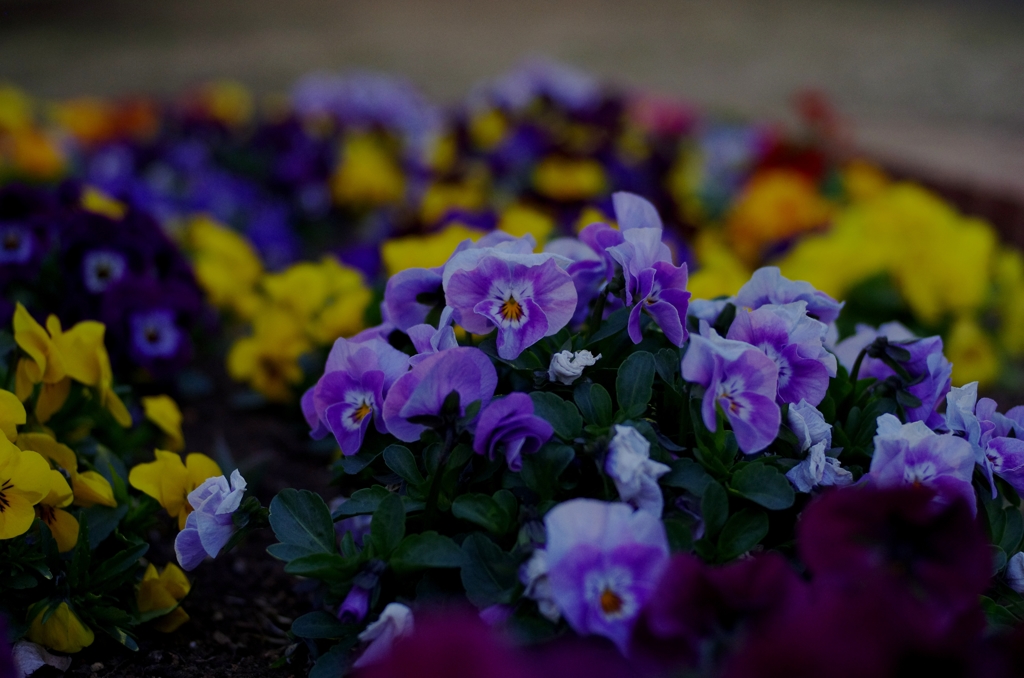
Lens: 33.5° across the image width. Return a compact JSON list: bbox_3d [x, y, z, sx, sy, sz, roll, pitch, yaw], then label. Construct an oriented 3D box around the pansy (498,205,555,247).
[{"bbox_3d":[0.009,-0.066,1.020,0.036,0.033,0.022,0,17,0],"label":"pansy"}]

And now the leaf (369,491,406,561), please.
[{"bbox_3d":[-0.042,0.063,0.575,0.012,0.022,0.007,9,3,0],"label":"leaf"}]

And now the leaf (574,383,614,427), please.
[{"bbox_3d":[0.028,0.023,0.587,0.013,0.015,0.007,8,-6,6],"label":"leaf"}]

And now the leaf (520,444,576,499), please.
[{"bbox_3d":[0.012,0.045,0.578,0.019,0.020,0.012,0,15,0],"label":"leaf"}]

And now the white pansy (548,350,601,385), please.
[{"bbox_3d":[0.025,0.012,0.695,0.021,0.015,0.017,0,17,0],"label":"white pansy"}]

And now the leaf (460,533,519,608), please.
[{"bbox_3d":[-0.007,0.074,0.545,0.019,0.025,0.010,4,15,15],"label":"leaf"}]

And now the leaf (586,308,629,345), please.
[{"bbox_3d":[0.043,-0.007,0.730,0.026,0.008,0.013,-39,52,-6],"label":"leaf"}]

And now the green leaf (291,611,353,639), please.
[{"bbox_3d":[-0.064,0.096,0.575,0.021,0.009,0.013,0,17,0],"label":"green leaf"}]

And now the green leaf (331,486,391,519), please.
[{"bbox_3d":[-0.057,0.061,0.640,0.025,0.008,0.015,-9,39,-2],"label":"green leaf"}]

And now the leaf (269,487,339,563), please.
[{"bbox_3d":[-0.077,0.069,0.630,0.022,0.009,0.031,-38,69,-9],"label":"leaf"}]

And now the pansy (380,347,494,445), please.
[{"bbox_3d":[-0.029,0.022,0.685,0.045,0.039,0.022,-2,17,-6],"label":"pansy"}]

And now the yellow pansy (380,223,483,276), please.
[{"bbox_3d":[-0.047,-0.051,1.000,0.056,0.042,0.030,0,17,0],"label":"yellow pansy"}]

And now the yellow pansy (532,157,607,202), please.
[{"bbox_3d":[0.041,-0.114,1.220,0.046,0.028,0.028,0,17,0],"label":"yellow pansy"}]

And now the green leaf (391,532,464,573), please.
[{"bbox_3d":[-0.028,0.070,0.558,0.025,0.014,0.013,0,15,0],"label":"green leaf"}]

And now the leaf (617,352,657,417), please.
[{"bbox_3d":[0.043,0.015,0.590,0.013,0.022,0.007,6,-6,1],"label":"leaf"}]

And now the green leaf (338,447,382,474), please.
[{"bbox_3d":[-0.054,0.043,0.600,0.014,0.006,0.013,-19,32,-20],"label":"green leaf"}]

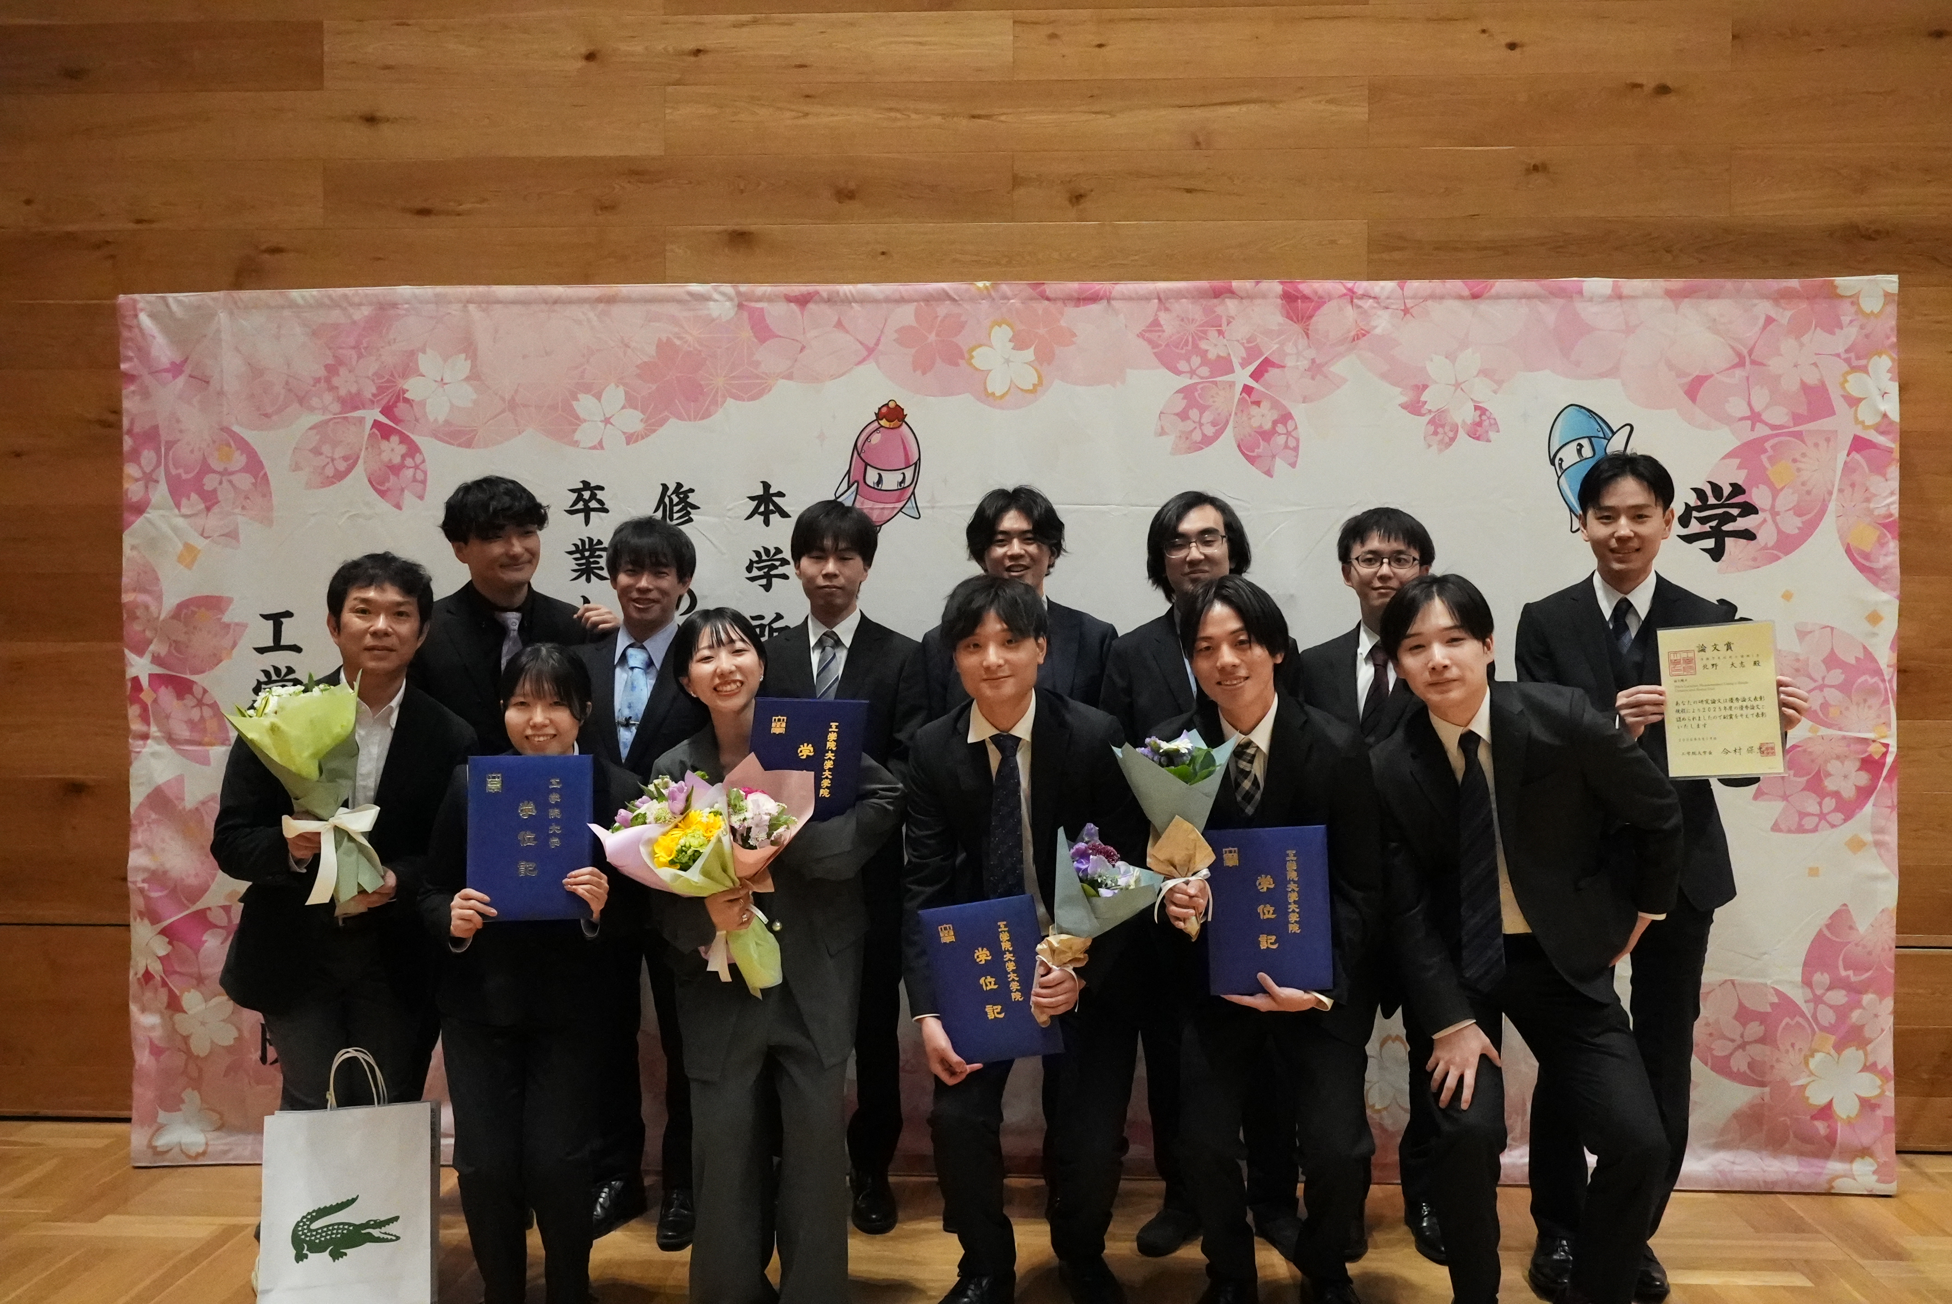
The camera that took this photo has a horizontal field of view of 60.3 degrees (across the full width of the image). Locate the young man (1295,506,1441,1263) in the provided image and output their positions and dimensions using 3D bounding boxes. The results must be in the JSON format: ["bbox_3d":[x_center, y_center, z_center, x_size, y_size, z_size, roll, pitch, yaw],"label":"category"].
[{"bbox_3d":[0.931,0.510,3.838,0.505,1.687,0.333,0,0,10],"label":"young man"}]

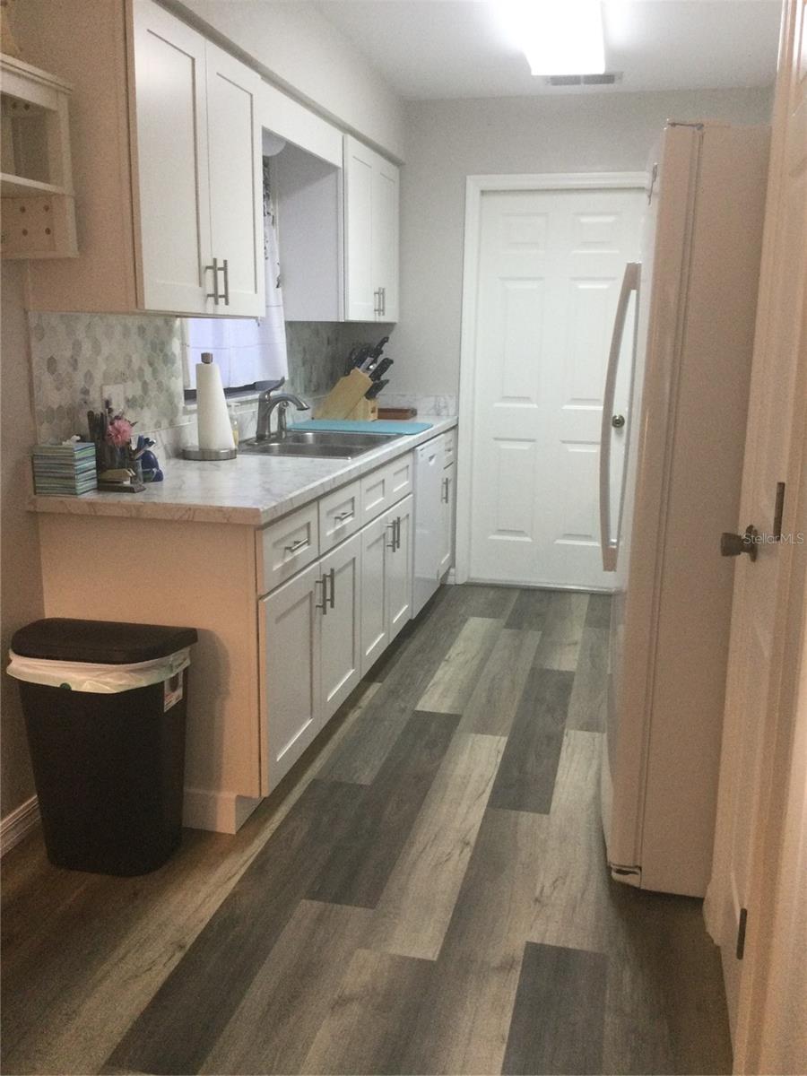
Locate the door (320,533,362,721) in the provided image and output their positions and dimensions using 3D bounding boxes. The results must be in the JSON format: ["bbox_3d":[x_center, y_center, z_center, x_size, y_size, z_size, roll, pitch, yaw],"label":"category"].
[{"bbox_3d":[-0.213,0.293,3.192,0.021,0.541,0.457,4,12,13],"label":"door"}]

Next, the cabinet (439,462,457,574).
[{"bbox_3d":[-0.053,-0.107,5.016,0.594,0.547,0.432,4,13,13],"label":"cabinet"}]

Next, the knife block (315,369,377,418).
[{"bbox_3d":[-0.288,-0.709,4.793,0.283,0.243,0.109,4,13,13],"label":"knife block"}]

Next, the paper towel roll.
[{"bbox_3d":[-0.668,-0.464,3.373,0.128,0.332,0.128,1,12,0],"label":"paper towel roll"}]

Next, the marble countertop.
[{"bbox_3d":[-0.351,-0.358,3.854,0.655,0.043,2.870,4,13,13],"label":"marble countertop"}]

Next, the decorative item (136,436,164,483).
[{"bbox_3d":[-0.761,-0.248,2.899,0.082,0.137,0.082,4,13,13],"label":"decorative item"}]

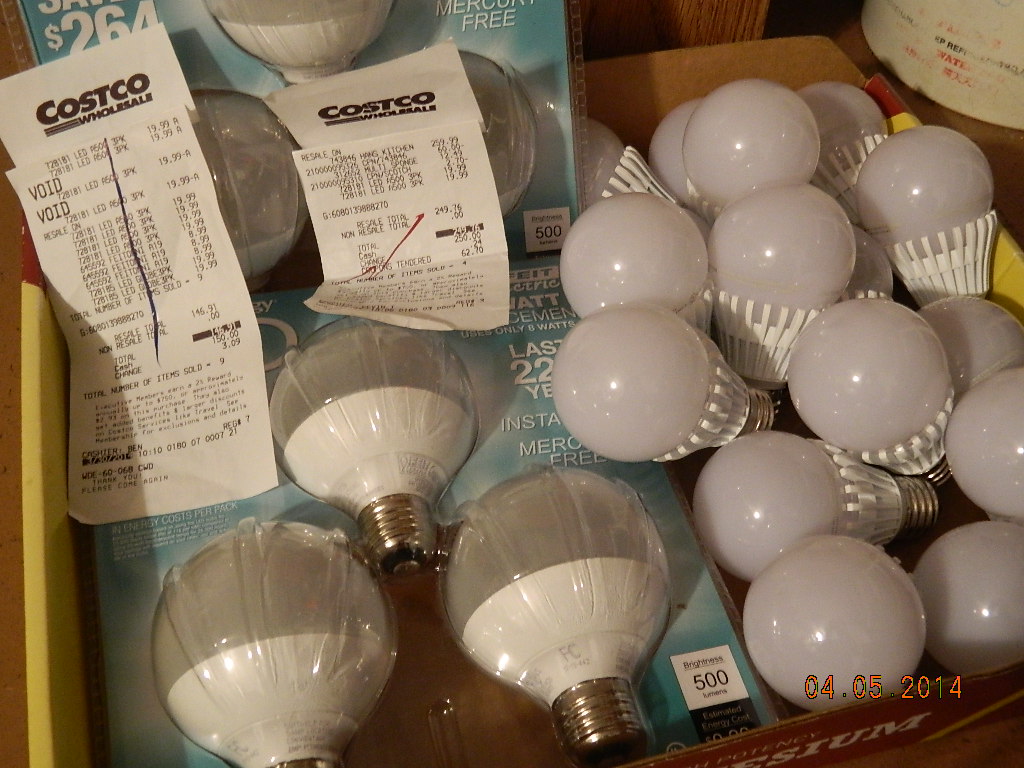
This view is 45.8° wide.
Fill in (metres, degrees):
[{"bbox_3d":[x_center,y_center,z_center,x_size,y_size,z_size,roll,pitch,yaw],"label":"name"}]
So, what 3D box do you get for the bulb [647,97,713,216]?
[{"bbox_3d":[0.115,-0.098,0.618,0.061,0.061,0.112,-34,74,-11],"label":"bulb"}]

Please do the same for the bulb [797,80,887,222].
[{"bbox_3d":[0.177,-0.105,0.631,0.061,0.061,0.112,-24,78,-6],"label":"bulb"}]

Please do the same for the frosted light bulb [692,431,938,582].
[{"bbox_3d":[0.126,0.050,0.497,0.112,0.061,0.061,1,89,-27],"label":"frosted light bulb"}]

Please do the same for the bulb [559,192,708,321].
[{"bbox_3d":[0.060,-0.030,0.519,0.061,0.112,0.061,-18,34,12],"label":"bulb"}]

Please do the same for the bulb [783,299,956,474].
[{"bbox_3d":[0.154,0.010,0.501,0.061,0.112,0.061,-20,49,24],"label":"bulb"}]

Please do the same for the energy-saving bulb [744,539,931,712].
[{"bbox_3d":[0.126,0.082,0.446,0.061,0.061,0.112,3,5,31],"label":"energy-saving bulb"}]

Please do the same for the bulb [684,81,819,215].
[{"bbox_3d":[0.111,-0.086,0.567,0.061,0.112,0.061,-4,37,3],"label":"bulb"}]

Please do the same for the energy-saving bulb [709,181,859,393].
[{"bbox_3d":[0.110,-0.030,0.519,0.061,0.112,0.061,6,19,-2],"label":"energy-saving bulb"}]

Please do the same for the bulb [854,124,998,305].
[{"bbox_3d":[0.200,-0.066,0.573,0.061,0.112,0.061,-17,12,4],"label":"bulb"}]

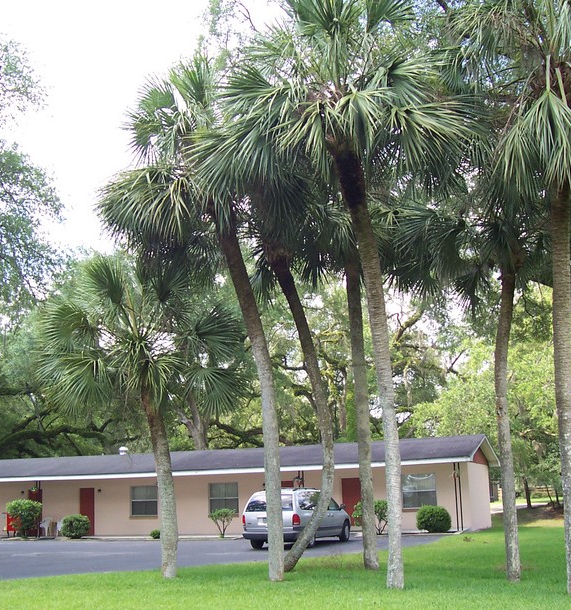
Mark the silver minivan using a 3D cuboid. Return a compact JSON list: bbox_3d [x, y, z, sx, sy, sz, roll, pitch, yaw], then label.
[{"bbox_3d":[0.540,6.665,27.222,1.940,1.740,4.850,-7,-13,22],"label":"silver minivan"}]

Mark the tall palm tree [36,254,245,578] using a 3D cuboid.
[{"bbox_3d":[-2.948,2.142,17.577,4.370,6.600,4.240,-2,-12,0],"label":"tall palm tree"}]

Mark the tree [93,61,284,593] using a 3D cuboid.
[{"bbox_3d":[-1.738,-0.076,17.034,4.020,10.620,3.940,-2,-12,0],"label":"tree"}]

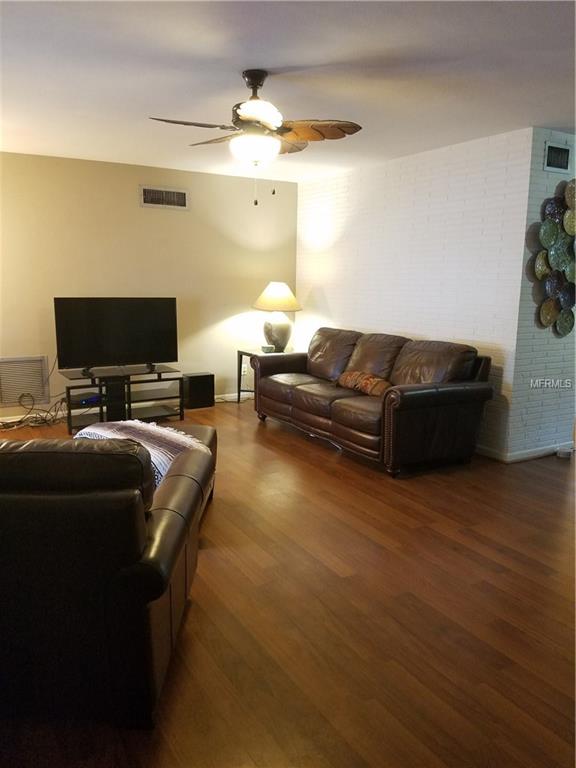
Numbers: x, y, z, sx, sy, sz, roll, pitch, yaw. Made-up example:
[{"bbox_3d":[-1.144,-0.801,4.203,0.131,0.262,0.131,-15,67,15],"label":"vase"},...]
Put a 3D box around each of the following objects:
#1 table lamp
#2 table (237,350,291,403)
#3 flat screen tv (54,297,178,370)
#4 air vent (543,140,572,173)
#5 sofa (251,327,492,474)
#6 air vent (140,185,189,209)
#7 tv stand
[{"bbox_3d":[-0.150,-0.706,6.150,0.530,0.755,0.530,1,11,0],"label":"table lamp"},{"bbox_3d":[-0.193,-0.045,6.253,0.530,0.585,0.580,-6,12,-30],"label":"table"},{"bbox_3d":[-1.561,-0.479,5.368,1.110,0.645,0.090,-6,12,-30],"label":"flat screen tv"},{"bbox_3d":[1.950,-1.634,4.156,0.295,0.200,0.030,-6,12,-30],"label":"air vent"},{"bbox_3d":[0.597,0.030,5.069,0.910,0.890,2.150,-5,12,-29],"label":"sofa"},{"bbox_3d":[-1.237,-1.883,5.847,0.510,0.208,0.030,-6,12,-30],"label":"air vent"},{"bbox_3d":[-1.585,0.124,5.501,1.090,0.495,0.460,-6,12,-30],"label":"tv stand"}]

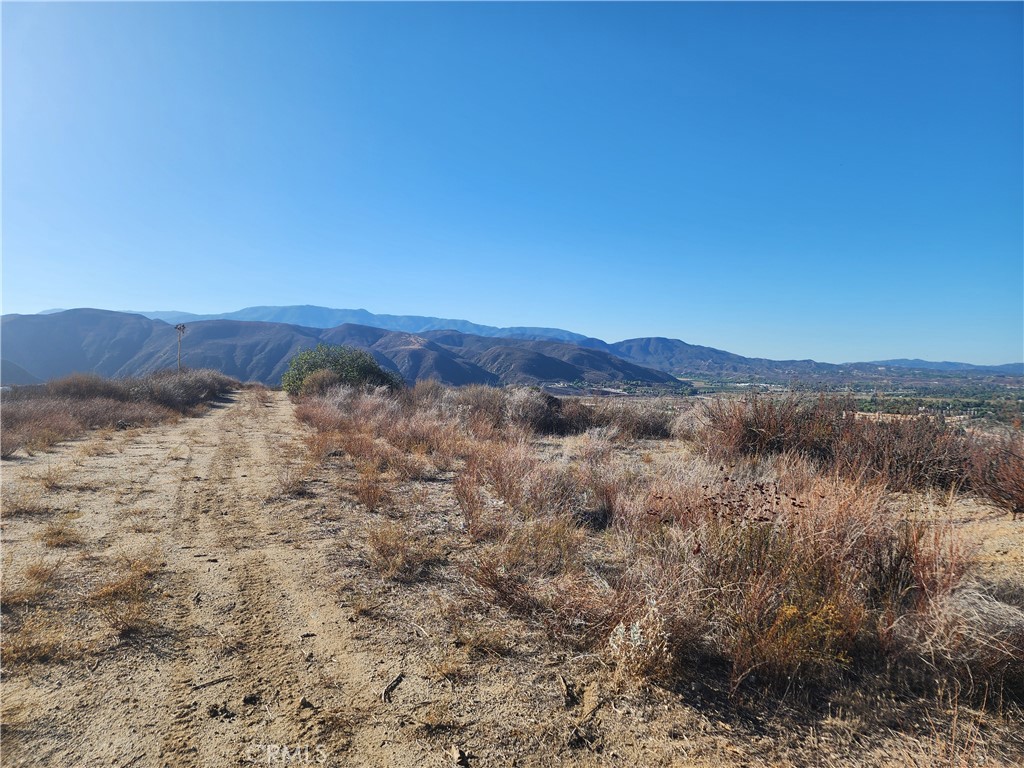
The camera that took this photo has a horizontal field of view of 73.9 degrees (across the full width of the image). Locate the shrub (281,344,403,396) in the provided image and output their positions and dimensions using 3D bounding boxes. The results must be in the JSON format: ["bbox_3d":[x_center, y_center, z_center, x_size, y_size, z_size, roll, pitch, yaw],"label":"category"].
[{"bbox_3d":[-7.894,-0.579,31.500,5.400,2.450,4.300,0,2,-14],"label":"shrub"}]

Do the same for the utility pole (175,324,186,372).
[{"bbox_3d":[-34.156,-2.373,70.124,1.150,7.500,0.700,-1,2,-26],"label":"utility pole"}]

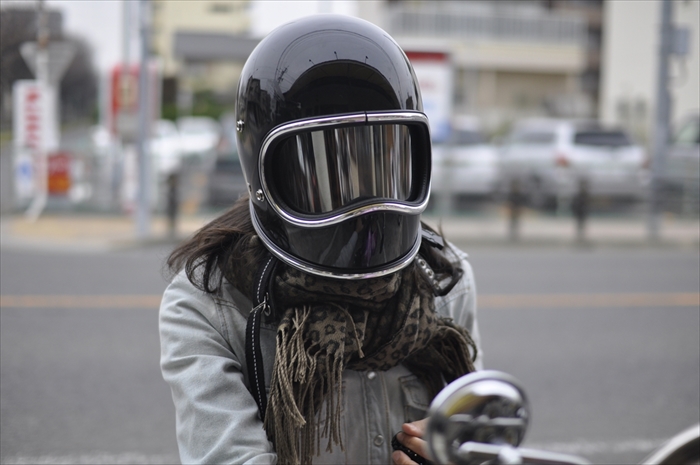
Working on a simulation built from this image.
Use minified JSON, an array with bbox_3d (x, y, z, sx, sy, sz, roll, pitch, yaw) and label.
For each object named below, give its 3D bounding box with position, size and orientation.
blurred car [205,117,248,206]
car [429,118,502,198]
[{"bbox_3d":[-1.820,-1.501,18.151,1.700,1.650,4.200,0,7,-3],"label":"blurred car"},{"bbox_3d":[1.770,-1.466,18.155,1.700,1.580,4.300,0,7,-3],"label":"car"}]

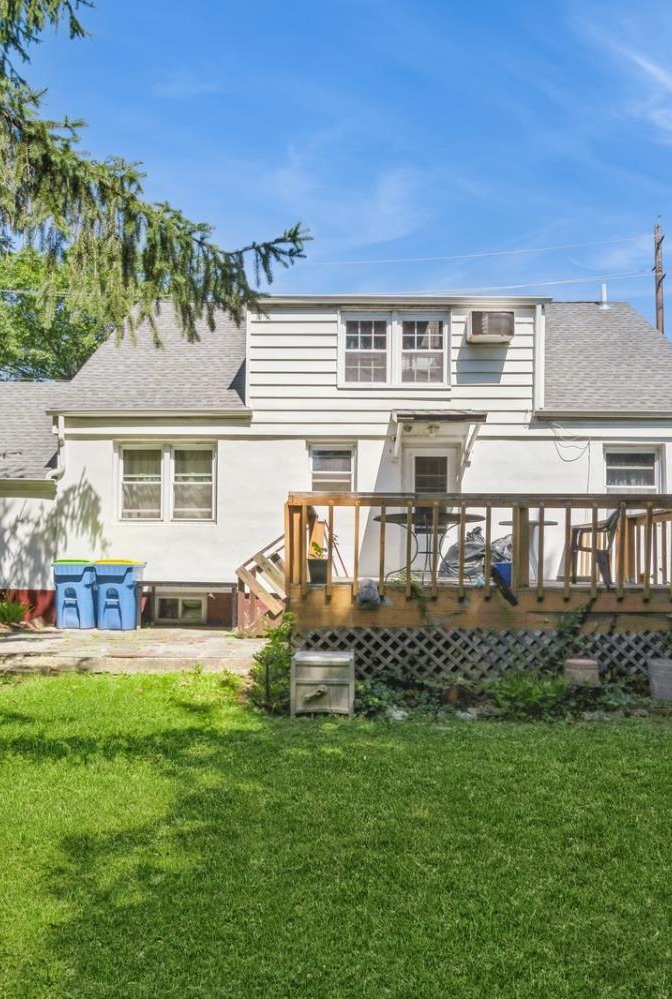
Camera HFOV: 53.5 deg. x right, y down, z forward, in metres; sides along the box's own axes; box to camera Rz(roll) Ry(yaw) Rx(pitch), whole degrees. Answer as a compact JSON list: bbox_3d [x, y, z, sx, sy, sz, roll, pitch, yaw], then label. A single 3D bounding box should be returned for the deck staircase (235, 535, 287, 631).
[{"bbox_3d":[-0.970,1.200,9.500,0.950,1.360,1.050,0,-3,0],"label":"deck staircase"}]

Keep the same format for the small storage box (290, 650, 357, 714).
[{"bbox_3d":[-0.108,1.560,5.700,0.510,0.460,0.480,0,-3,0],"label":"small storage box"}]

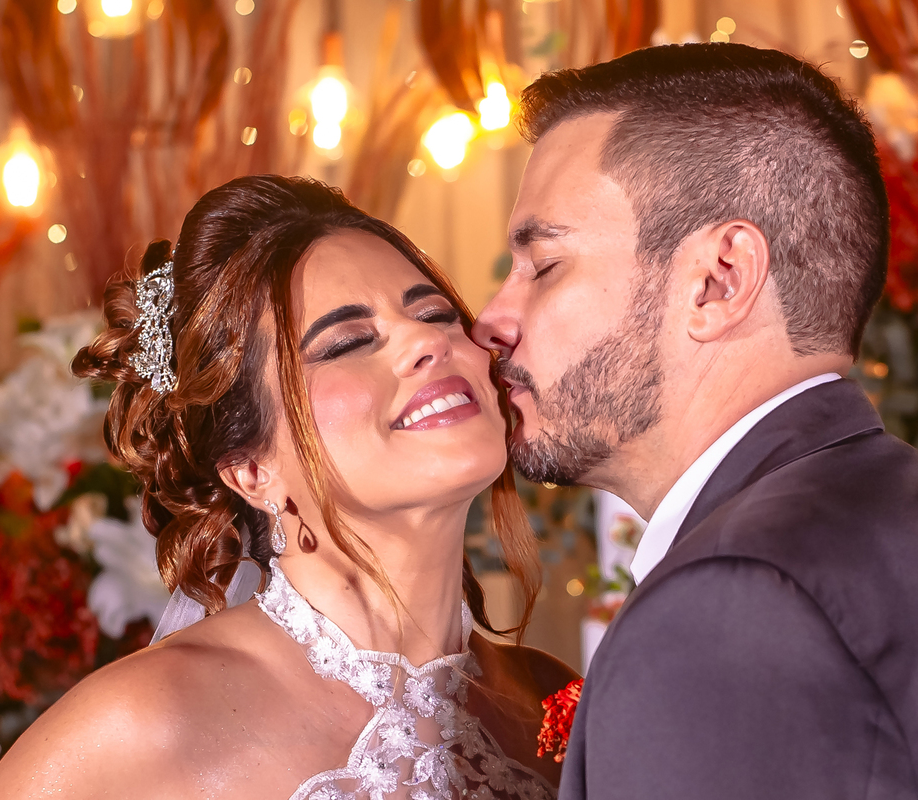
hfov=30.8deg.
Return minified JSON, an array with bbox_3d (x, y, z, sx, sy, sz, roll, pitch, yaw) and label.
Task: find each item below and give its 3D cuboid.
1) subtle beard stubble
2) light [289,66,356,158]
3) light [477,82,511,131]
[{"bbox_3d":[0.068,-0.010,0.965,0.092,0.118,0.130,0,0,0],"label":"subtle beard stubble"},{"bbox_3d":[-0.160,-0.336,1.950,0.073,0.103,0.073,0,0,0],"label":"light"},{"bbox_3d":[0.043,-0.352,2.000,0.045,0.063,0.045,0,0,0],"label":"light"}]

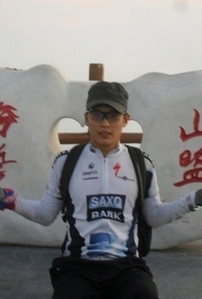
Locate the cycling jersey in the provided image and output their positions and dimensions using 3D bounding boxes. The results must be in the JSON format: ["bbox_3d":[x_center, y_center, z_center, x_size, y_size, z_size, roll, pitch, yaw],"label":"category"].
[{"bbox_3d":[0.018,0.214,3.700,0.760,0.490,0.320,0,2,3],"label":"cycling jersey"}]

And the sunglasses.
[{"bbox_3d":[0.019,-0.136,3.650,0.147,0.046,0.150,3,2,4],"label":"sunglasses"}]

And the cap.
[{"bbox_3d":[0.028,-0.215,3.670,0.175,0.140,0.250,3,2,4],"label":"cap"}]

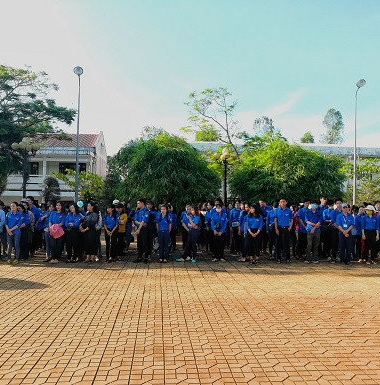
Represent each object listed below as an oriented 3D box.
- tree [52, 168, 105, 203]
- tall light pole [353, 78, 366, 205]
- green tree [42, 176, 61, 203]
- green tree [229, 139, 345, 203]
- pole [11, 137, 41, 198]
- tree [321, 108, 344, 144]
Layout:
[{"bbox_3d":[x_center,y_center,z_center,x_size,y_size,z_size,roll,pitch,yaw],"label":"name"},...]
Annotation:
[{"bbox_3d":[-5.584,0.407,19.498,2.628,3.350,2.500,0,-2,0],"label":"tree"},{"bbox_3d":[7.772,-1.573,17.866,0.450,7.492,1.100,0,-2,0],"label":"tall light pole"},{"bbox_3d":[-6.973,0.635,19.490,0.960,2.893,1.000,0,-2,0],"label":"green tree"},{"bbox_3d":[4.674,-0.279,18.521,5.561,4.652,5.000,0,-2,0],"label":"green tree"},{"bbox_3d":[-6.397,-0.118,14.937,1.130,4.043,1.130,1,-2,-4],"label":"pole"},{"bbox_3d":[21.279,-4.466,57.747,3.600,16.328,3.600,1,-2,-4],"label":"tree"}]

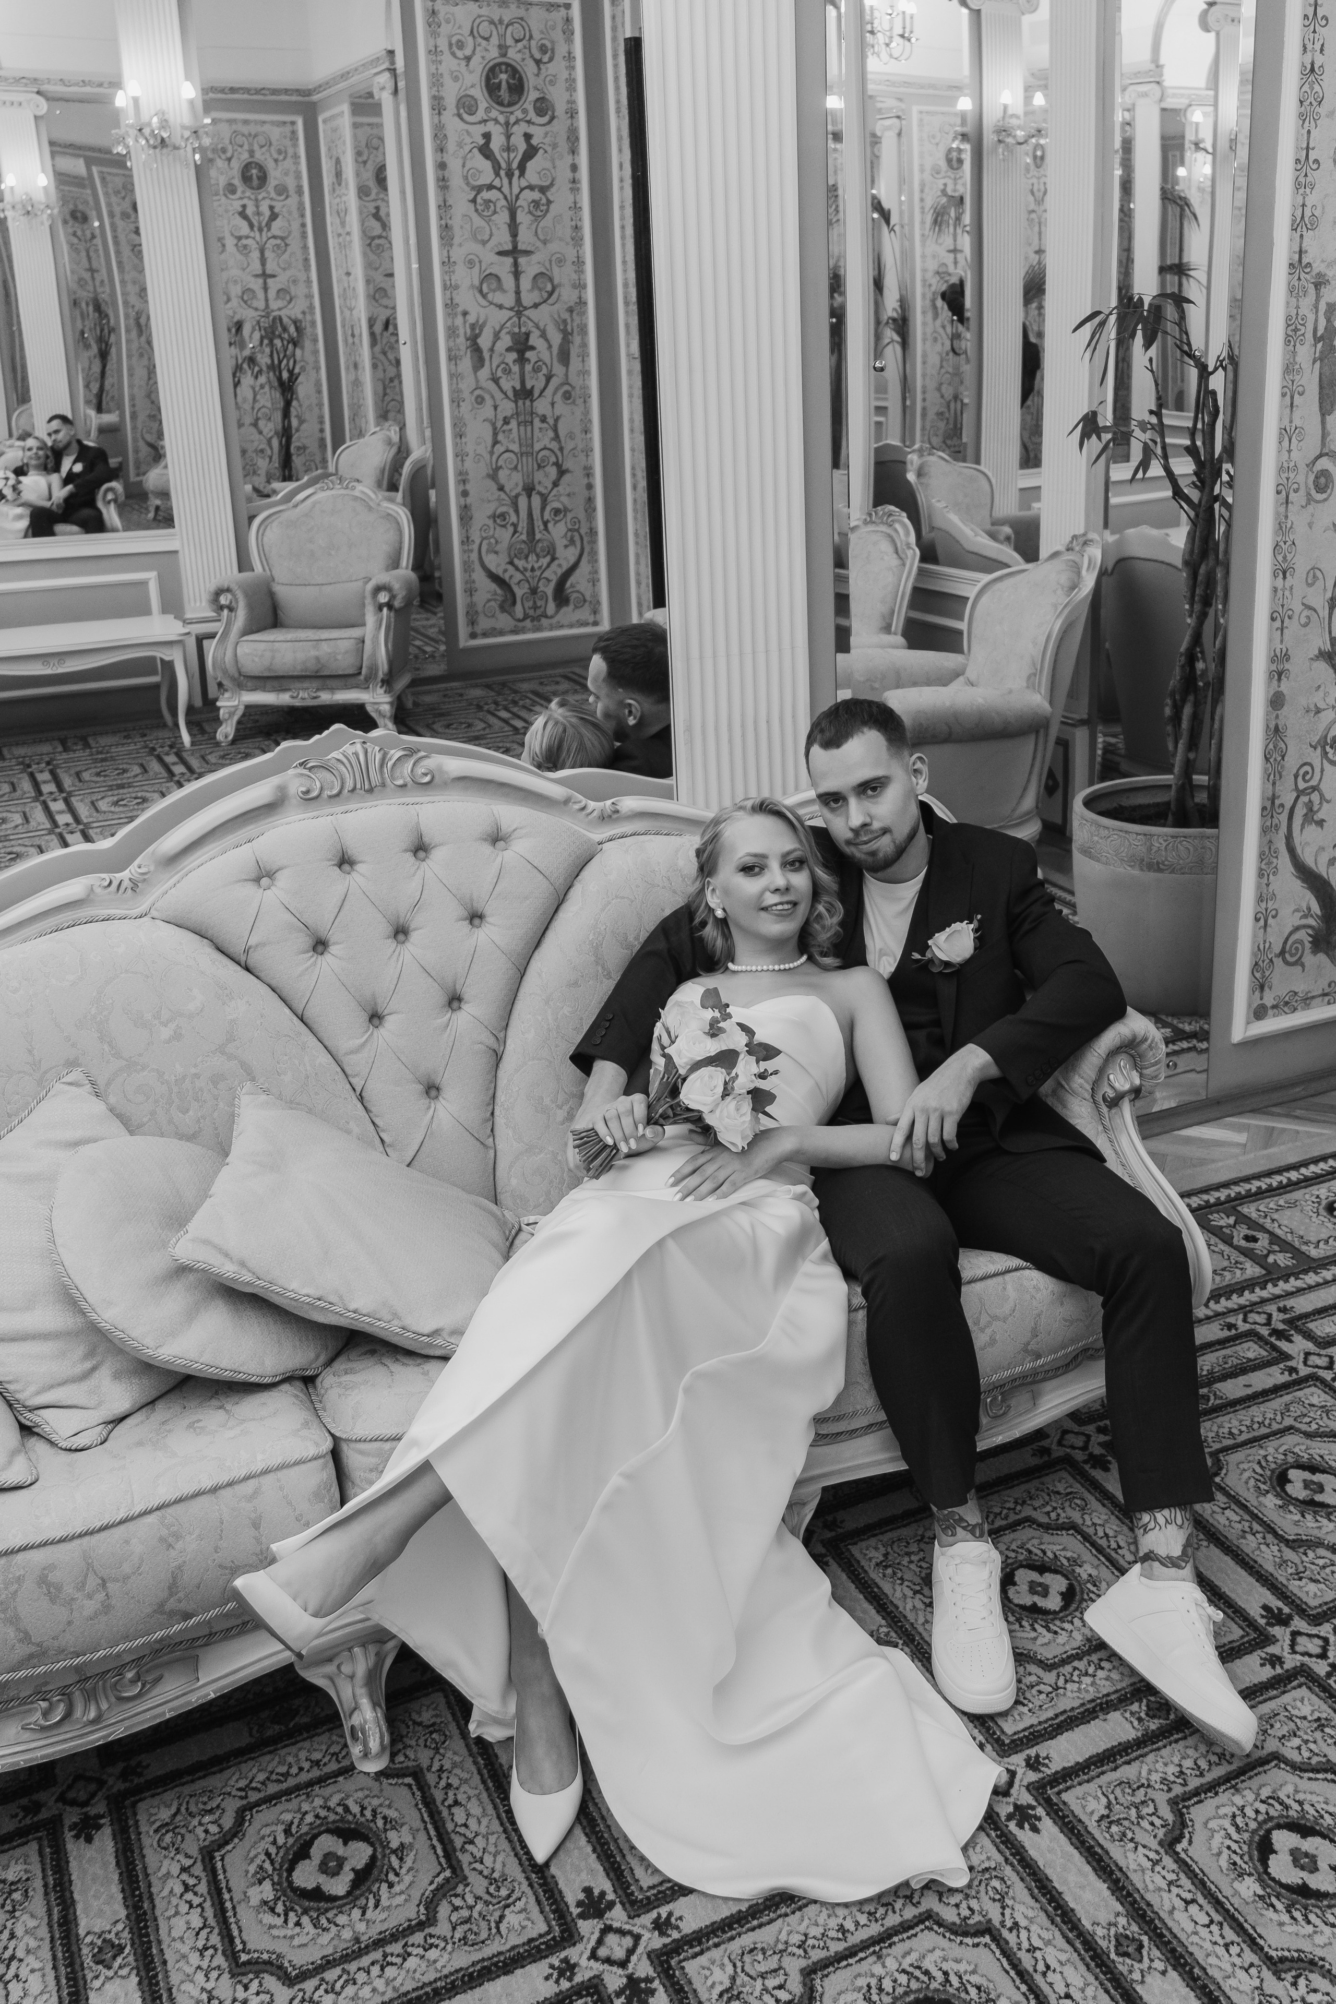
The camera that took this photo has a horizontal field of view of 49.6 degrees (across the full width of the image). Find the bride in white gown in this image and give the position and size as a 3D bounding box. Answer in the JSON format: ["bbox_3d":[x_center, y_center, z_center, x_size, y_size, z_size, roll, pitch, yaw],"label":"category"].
[{"bbox_3d":[0.030,0.370,1.920,0.900,1.110,0.960,5,22,15],"label":"bride in white gown"}]

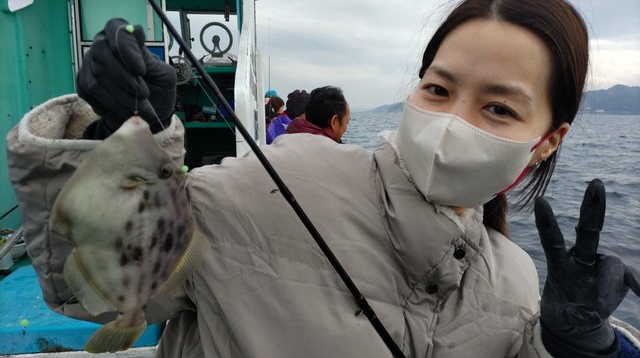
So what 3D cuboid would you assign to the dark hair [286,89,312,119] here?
[{"bbox_3d":[-0.123,-0.454,2.950,0.170,0.200,0.190,7,11,42],"label":"dark hair"}]

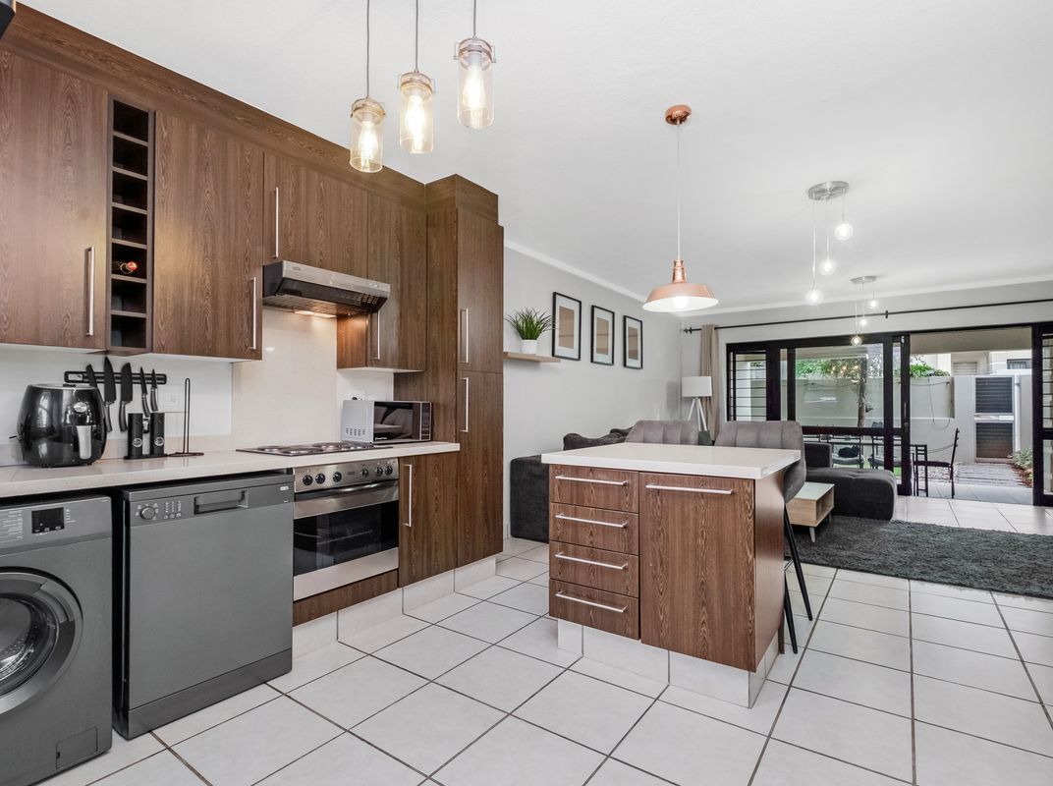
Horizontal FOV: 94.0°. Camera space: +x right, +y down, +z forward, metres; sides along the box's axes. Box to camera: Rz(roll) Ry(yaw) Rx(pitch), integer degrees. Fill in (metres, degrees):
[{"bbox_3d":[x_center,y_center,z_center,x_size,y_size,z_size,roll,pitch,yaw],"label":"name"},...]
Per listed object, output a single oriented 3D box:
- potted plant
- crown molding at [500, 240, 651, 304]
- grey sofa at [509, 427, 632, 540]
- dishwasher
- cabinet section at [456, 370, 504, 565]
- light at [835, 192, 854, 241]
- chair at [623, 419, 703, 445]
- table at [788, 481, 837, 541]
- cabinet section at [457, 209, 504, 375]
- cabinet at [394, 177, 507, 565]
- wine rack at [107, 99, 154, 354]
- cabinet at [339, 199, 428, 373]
[{"bbox_3d":[0.026,-0.544,4.342,0.360,0.420,0.410,-1,-2,38],"label":"potted plant"},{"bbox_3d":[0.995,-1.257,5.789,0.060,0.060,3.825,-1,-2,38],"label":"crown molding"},{"bbox_3d":[1.122,0.881,5.180,0.980,0.840,2.754,-1,-2,38],"label":"grey sofa"},{"bbox_3d":[-1.457,0.796,2.132,0.599,0.860,0.580,-1,-2,36],"label":"dishwasher"},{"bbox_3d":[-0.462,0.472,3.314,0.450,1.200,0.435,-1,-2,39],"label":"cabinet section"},{"bbox_3d":[2.199,-1.233,3.403,0.122,0.335,0.122,-1,-2,36],"label":"light"},{"bbox_3d":[0.747,0.708,3.025,0.480,1.072,0.550,-1,-2,36],"label":"chair"},{"bbox_3d":[2.540,1.098,4.702,0.570,0.370,1.122,-1,-2,38],"label":"table"},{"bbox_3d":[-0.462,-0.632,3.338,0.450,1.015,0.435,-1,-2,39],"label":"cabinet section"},{"bbox_3d":[-0.541,-0.138,3.437,0.605,2.475,0.456,-1,-2,36],"label":"cabinet"},{"bbox_3d":[-1.727,-0.665,2.089,0.316,1.005,0.153,-1,-2,38],"label":"wine rack"},{"bbox_3d":[-0.928,-0.662,3.169,0.318,1.010,0.447,-1,-2,36],"label":"cabinet"}]

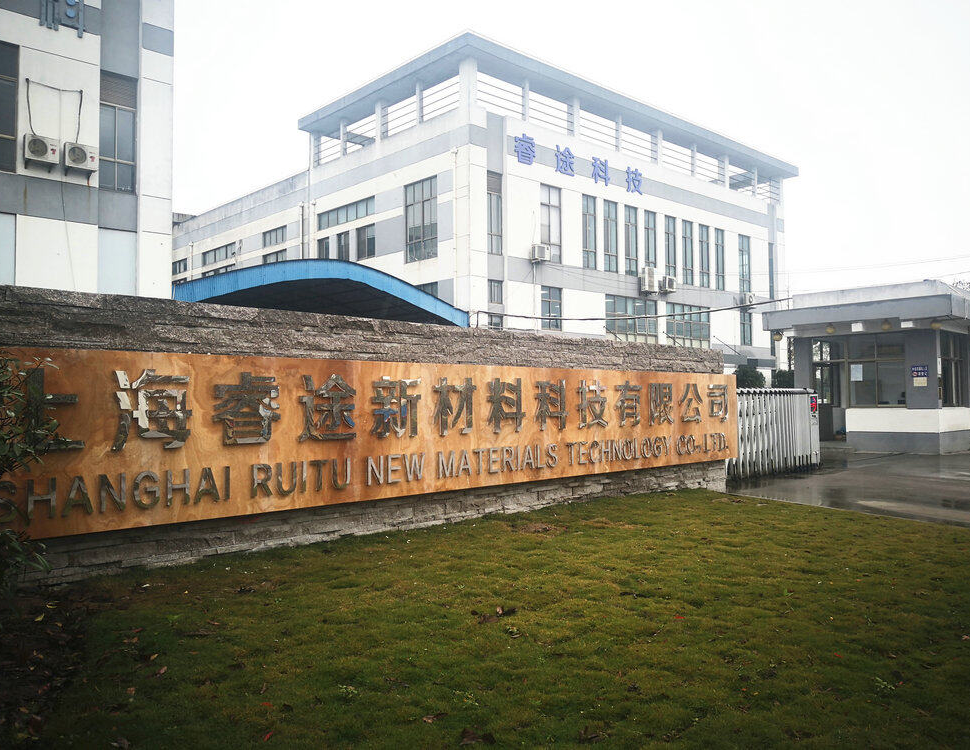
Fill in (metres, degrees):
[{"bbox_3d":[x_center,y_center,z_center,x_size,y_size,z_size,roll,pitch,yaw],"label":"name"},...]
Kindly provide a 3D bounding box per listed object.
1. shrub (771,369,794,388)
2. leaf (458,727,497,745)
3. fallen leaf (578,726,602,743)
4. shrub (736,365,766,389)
[{"bbox_3d":[12.362,1.125,31.953,1.300,2.700,1.300,-1,-2,21],"label":"shrub"},{"bbox_3d":[-0.031,1.476,3.193,0.142,0.035,0.095,-1,-2,0],"label":"leaf"},{"bbox_3d":[0.428,1.471,3.192,0.092,0.035,0.075,-1,-2,0],"label":"fallen leaf"},{"bbox_3d":[10.866,1.050,31.950,1.400,2.880,1.400,-1,-2,19],"label":"shrub"}]

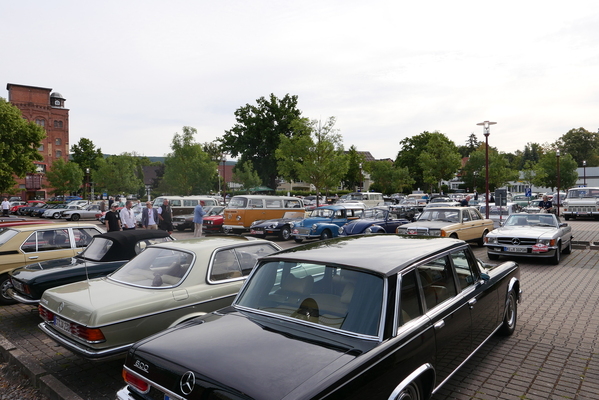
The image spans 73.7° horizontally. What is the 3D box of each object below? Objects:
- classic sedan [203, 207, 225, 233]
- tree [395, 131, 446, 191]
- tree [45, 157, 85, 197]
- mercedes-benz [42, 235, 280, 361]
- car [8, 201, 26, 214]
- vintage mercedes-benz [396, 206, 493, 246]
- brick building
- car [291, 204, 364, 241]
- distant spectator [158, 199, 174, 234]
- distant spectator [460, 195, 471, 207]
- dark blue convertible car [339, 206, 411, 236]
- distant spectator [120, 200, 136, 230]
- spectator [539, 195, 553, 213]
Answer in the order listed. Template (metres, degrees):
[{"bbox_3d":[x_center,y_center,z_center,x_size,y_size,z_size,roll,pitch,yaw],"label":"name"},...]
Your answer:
[{"bbox_3d":[-3.844,1.077,22.600,1.660,1.390,4.250,0,0,39],"label":"classic sedan"},{"bbox_3d":[20.486,-5.485,66.000,9.580,11.830,9.580,-1,1,17],"label":"tree"},{"bbox_3d":[-30.042,-1.740,50.959,4.600,7.000,4.600,-1,1,0],"label":"tree"},{"bbox_3d":[-1.270,1.290,6.250,1.790,1.400,4.640,0,1,38],"label":"mercedes-benz"},{"bbox_3d":[-33.540,0.963,47.490,1.700,1.420,4.300,0,1,41],"label":"car"},{"bbox_3d":[5.498,0.999,14.859,1.786,1.440,4.700,0,0,42],"label":"vintage mercedes-benz"},{"bbox_3d":[-50.000,-9.800,76.500,10.500,22.800,11.000,-2,1,-37],"label":"brick building"},{"bbox_3d":[1.361,1.008,16.941,1.550,1.540,3.790,0,1,39],"label":"car"},{"bbox_3d":[-5.305,0.920,15.889,0.600,1.840,0.420,-1,1,-20],"label":"distant spectator"},{"bbox_3d":[7.784,0.673,18.700,0.500,1.700,0.550,0,1,30],"label":"distant spectator"},{"bbox_3d":[3.211,1.052,15.912,1.570,1.430,4.070,0,1,40],"label":"dark blue convertible car"},{"bbox_3d":[-6.563,0.904,15.300,0.520,1.760,0.340,0,0,-37],"label":"distant spectator"},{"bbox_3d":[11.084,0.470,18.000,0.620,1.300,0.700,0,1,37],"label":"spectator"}]

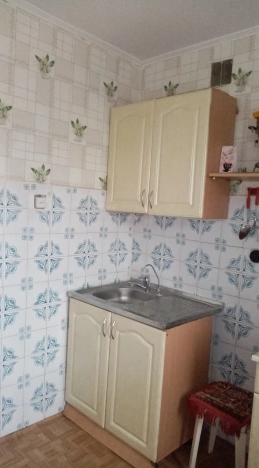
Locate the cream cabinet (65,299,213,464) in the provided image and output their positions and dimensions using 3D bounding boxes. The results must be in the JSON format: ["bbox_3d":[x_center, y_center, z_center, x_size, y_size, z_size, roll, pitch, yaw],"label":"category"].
[{"bbox_3d":[0.041,0.855,2.232,0.775,0.821,0.505,7,6,42],"label":"cream cabinet"}]

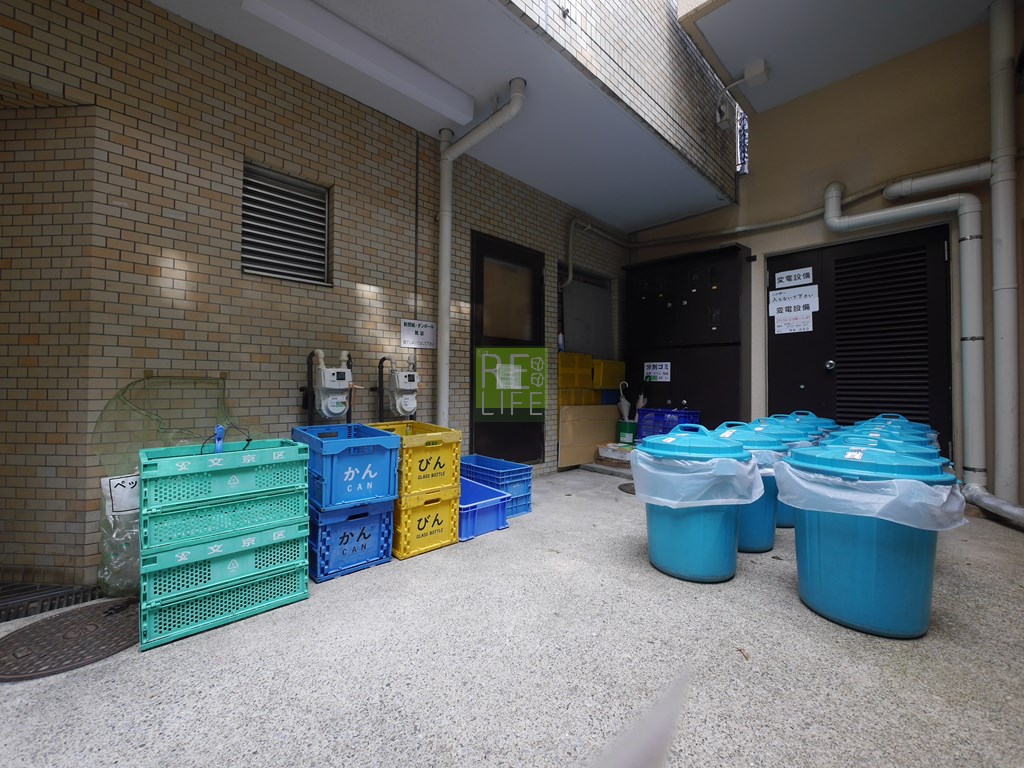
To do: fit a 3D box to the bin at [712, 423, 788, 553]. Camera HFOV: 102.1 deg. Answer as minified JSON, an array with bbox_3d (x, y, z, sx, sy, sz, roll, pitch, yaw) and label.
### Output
[{"bbox_3d":[1.309,0.562,2.452,0.535,0.700,0.535,1,-1,-44],"label":"bin"}]

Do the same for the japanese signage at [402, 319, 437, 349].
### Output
[{"bbox_3d":[-0.692,-0.366,3.075,0.300,0.200,0.010,1,-1,-44],"label":"japanese signage"}]

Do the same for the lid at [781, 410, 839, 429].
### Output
[{"bbox_3d":[2.559,0.304,3.641,0.570,0.130,0.570,1,-1,-44],"label":"lid"}]

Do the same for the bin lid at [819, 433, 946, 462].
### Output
[{"bbox_3d":[1.933,0.312,2.166,0.535,0.140,0.535,1,-1,-44],"label":"bin lid"}]

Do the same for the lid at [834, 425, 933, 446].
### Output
[{"bbox_3d":[2.242,0.293,2.516,0.570,0.130,0.570,1,-1,-44],"label":"lid"}]

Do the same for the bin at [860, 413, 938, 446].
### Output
[{"bbox_3d":[2.915,0.570,3.168,0.530,0.670,0.530,1,-1,-44],"label":"bin"}]

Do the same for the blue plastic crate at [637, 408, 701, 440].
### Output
[{"bbox_3d":[1.575,0.425,4.057,0.575,0.340,0.380,0,-1,35],"label":"blue plastic crate"}]

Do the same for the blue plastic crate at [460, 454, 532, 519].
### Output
[{"bbox_3d":[-0.183,0.739,3.049,0.610,0.320,0.310,0,0,44],"label":"blue plastic crate"}]

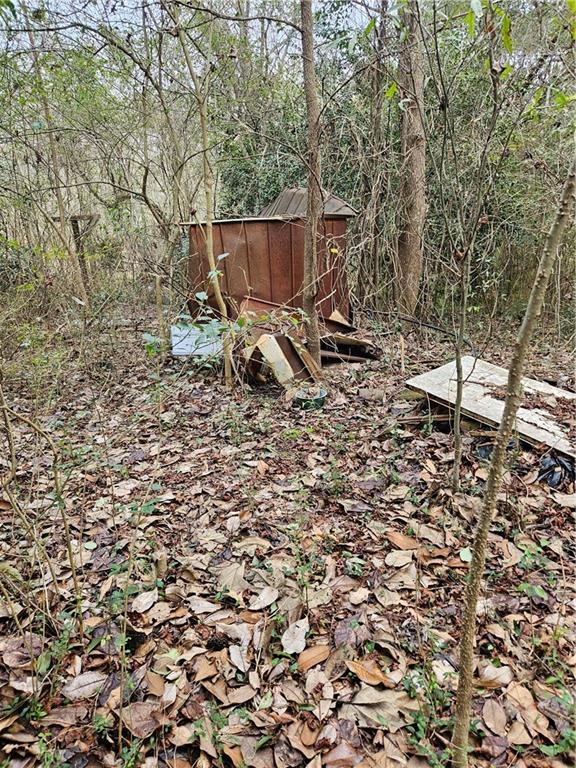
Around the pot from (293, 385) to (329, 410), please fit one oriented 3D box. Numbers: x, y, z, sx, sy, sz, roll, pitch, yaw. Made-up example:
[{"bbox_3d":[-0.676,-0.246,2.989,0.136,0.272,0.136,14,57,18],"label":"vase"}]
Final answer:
[{"bbox_3d":[0.188,0.119,4.177,0.255,0.120,0.255,-2,19,0],"label":"pot"}]

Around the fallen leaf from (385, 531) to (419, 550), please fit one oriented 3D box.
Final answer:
[{"bbox_3d":[0.504,0.703,2.286,0.168,0.025,0.079,14,33,33],"label":"fallen leaf"}]

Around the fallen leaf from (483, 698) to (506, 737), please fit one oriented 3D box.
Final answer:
[{"bbox_3d":[0.595,0.957,1.464,0.060,0.015,0.112,-1,18,5],"label":"fallen leaf"}]

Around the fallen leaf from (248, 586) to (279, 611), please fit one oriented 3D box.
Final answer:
[{"bbox_3d":[-0.088,0.829,1.958,0.138,0.020,0.059,-18,28,-35],"label":"fallen leaf"}]

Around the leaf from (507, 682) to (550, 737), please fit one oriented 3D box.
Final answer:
[{"bbox_3d":[0.736,0.996,1.571,0.076,0.040,0.177,-6,19,-10],"label":"leaf"}]

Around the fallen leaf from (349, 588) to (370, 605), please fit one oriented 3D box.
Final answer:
[{"bbox_3d":[0.289,0.853,2.051,0.094,0.030,0.077,-7,19,-15],"label":"fallen leaf"}]

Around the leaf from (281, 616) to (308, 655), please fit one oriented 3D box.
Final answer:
[{"bbox_3d":[0.031,0.877,1.786,0.074,0.020,0.157,11,30,23],"label":"leaf"}]

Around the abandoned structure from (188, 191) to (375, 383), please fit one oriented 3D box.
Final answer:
[{"bbox_3d":[-0.205,-1.379,6.127,2.100,1.750,2.200,-4,19,-6],"label":"abandoned structure"}]

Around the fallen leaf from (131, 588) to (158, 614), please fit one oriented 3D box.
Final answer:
[{"bbox_3d":[-0.550,0.839,1.984,0.066,0.020,0.131,14,27,30],"label":"fallen leaf"}]

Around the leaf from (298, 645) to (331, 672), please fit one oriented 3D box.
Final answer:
[{"bbox_3d":[0.084,0.953,1.778,0.145,0.035,0.072,-13,21,-29],"label":"leaf"}]

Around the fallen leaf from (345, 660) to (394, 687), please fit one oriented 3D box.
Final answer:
[{"bbox_3d":[0.264,0.917,1.628,0.176,0.030,0.078,13,30,32],"label":"fallen leaf"}]

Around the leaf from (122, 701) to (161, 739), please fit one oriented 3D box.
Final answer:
[{"bbox_3d":[-0.458,1.040,1.581,0.119,0.040,0.128,-5,19,-9],"label":"leaf"}]

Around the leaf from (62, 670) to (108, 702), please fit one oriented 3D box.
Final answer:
[{"bbox_3d":[-0.639,0.960,1.615,0.138,0.020,0.089,-9,22,-21],"label":"leaf"}]

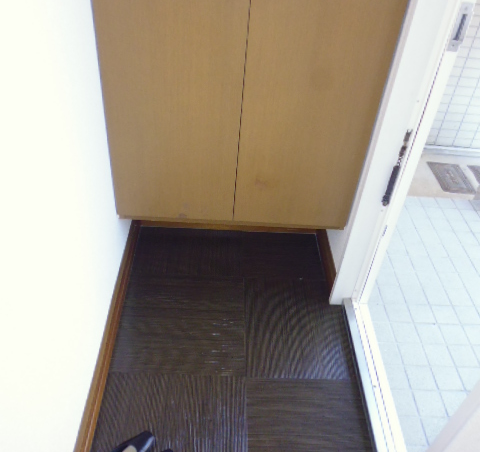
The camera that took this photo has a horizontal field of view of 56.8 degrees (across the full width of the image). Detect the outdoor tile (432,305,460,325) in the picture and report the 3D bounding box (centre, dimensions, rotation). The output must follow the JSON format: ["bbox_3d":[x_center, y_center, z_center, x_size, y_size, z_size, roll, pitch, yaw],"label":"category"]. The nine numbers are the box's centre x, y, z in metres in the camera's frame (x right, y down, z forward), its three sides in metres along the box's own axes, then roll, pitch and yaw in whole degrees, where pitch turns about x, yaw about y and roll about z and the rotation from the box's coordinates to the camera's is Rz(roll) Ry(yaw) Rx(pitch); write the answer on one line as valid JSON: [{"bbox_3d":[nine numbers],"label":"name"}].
[{"bbox_3d":[0.869,0.379,1.879,0.096,0.010,0.096,2,40,-2],"label":"outdoor tile"}]

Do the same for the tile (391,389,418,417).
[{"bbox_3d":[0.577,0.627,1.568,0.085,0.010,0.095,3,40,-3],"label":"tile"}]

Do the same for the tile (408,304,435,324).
[{"bbox_3d":[0.769,0.375,1.875,0.096,0.010,0.096,2,40,-2],"label":"tile"}]

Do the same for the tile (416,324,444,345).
[{"bbox_3d":[0.770,0.442,1.806,0.095,0.010,0.095,3,40,-3],"label":"tile"}]

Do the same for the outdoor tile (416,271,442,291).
[{"bbox_3d":[0.869,0.252,2.038,0.095,0.010,0.095,3,40,-3],"label":"outdoor tile"}]

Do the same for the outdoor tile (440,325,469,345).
[{"bbox_3d":[0.863,0.440,1.793,0.096,0.010,0.096,3,40,-3],"label":"outdoor tile"}]

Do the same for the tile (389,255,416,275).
[{"bbox_3d":[0.768,0.181,2.104,0.096,0.010,0.096,2,40,-2],"label":"tile"}]

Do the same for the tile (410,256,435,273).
[{"bbox_3d":[0.860,0.182,2.099,0.096,0.010,0.096,3,40,-3],"label":"tile"}]

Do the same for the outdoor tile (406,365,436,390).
[{"bbox_3d":[0.671,0.567,1.649,0.095,0.010,0.095,3,40,-3],"label":"outdoor tile"}]

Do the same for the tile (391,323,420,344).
[{"bbox_3d":[0.663,0.431,1.783,0.096,0.010,0.096,3,40,-3],"label":"tile"}]

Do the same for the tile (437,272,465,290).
[{"bbox_3d":[0.960,0.251,2.027,0.096,0.010,0.096,3,40,-3],"label":"tile"}]

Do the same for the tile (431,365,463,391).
[{"bbox_3d":[0.770,0.569,1.646,0.096,0.010,0.096,2,40,-2],"label":"tile"}]

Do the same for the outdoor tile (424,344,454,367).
[{"bbox_3d":[0.770,0.504,1.722,0.096,0.010,0.096,2,40,-2],"label":"outdoor tile"}]

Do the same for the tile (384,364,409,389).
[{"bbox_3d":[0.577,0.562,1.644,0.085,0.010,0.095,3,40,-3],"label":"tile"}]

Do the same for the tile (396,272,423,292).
[{"bbox_3d":[0.761,0.242,2.017,0.096,0.010,0.096,3,40,-3],"label":"tile"}]

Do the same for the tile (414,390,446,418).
[{"bbox_3d":[0.671,0.630,1.566,0.096,0.010,0.096,2,40,-2],"label":"tile"}]

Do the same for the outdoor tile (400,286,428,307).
[{"bbox_3d":[0.768,0.311,1.952,0.096,0.010,0.096,2,40,-2],"label":"outdoor tile"}]

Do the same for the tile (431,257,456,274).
[{"bbox_3d":[0.968,0.191,2.119,0.095,0.010,0.095,3,40,-3],"label":"tile"}]

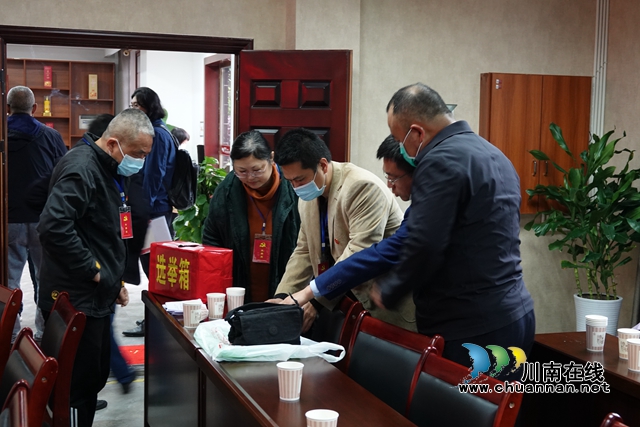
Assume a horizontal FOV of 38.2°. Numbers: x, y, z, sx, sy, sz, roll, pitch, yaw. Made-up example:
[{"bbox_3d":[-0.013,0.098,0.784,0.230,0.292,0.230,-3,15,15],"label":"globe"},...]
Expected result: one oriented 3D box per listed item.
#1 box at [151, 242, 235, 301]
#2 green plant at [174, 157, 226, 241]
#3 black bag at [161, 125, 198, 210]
[{"bbox_3d":[-0.585,0.259,4.171,0.185,0.220,0.368,-3,6,-44],"label":"box"},{"bbox_3d":[-0.868,0.179,6.845,0.460,1.200,0.460,1,4,0],"label":"green plant"},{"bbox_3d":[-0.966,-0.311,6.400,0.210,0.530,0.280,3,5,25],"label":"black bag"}]

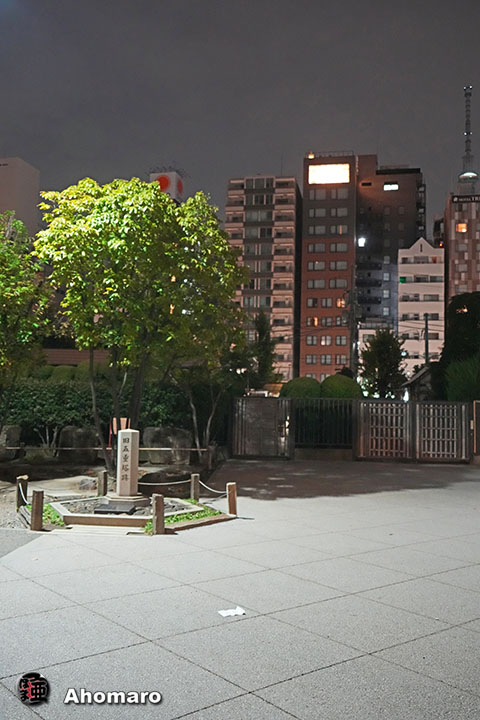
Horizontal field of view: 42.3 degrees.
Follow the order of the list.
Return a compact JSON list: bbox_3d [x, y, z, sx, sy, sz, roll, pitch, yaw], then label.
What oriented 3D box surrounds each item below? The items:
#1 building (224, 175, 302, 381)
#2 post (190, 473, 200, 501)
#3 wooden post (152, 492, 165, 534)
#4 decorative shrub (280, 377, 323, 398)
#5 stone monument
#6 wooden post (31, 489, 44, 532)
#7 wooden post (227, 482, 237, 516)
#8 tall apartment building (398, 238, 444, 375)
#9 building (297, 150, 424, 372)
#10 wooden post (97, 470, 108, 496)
[{"bbox_3d":[4.404,-9.683,109.658,12.000,41.500,13.000,0,-5,10],"label":"building"},{"bbox_3d":[-0.761,2.174,10.523,0.125,0.480,0.125,1,-5,5],"label":"post"},{"bbox_3d":[-0.995,1.919,7.716,0.130,0.490,0.130,1,-5,5],"label":"wooden post"},{"bbox_3d":[2.412,1.838,24.437,1.680,2.300,1.680,1,-5,0],"label":"decorative shrub"},{"bbox_3d":[-1.662,1.521,9.198,0.310,1.000,0.270,1,-5,6],"label":"stone monument"},{"bbox_3d":[-2.555,1.899,7.822,0.135,0.490,0.135,1,-5,5],"label":"wooden post"},{"bbox_3d":[-0.091,2.046,9.029,0.125,0.500,0.125,1,-5,5],"label":"wooden post"},{"bbox_3d":[28.841,-3.716,99.627,7.000,28.800,10.000,0,-5,13],"label":"tall apartment building"},{"bbox_3d":[21.861,-11.570,111.856,20.500,46.300,15.000,0,-5,10],"label":"building"},{"bbox_3d":[-2.380,2.157,10.748,0.130,0.490,0.130,1,-5,5],"label":"wooden post"}]

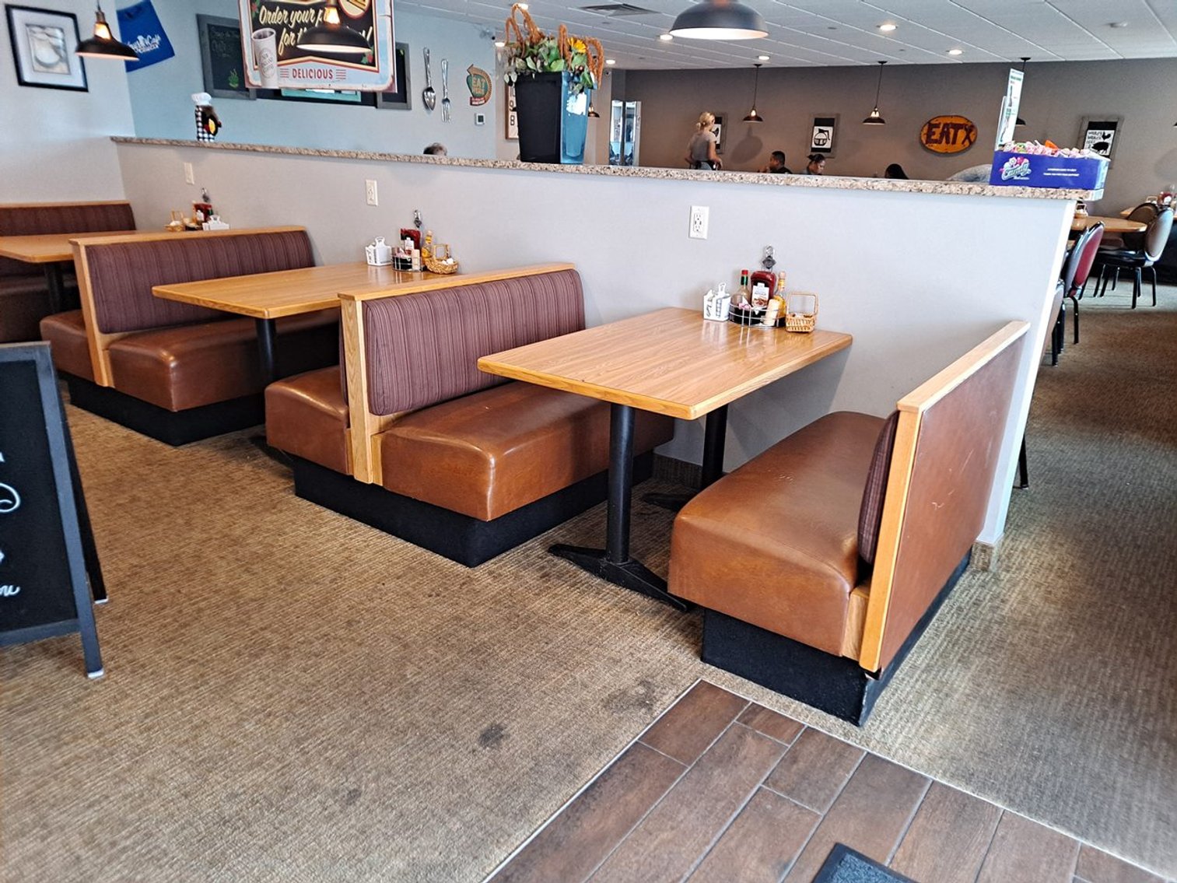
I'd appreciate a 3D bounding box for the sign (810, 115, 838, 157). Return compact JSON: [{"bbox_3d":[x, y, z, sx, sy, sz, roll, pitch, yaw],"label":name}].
[{"bbox_3d":[3.386,-4.443,12.352,0.460,0.580,0.030,15,24,33],"label":"sign"}]

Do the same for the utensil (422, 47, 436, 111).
[{"bbox_3d":[-1.465,-3.350,7.859,0.035,0.545,0.140,15,24,33],"label":"utensil"}]

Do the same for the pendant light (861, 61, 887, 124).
[{"bbox_3d":[3.858,-4.618,11.278,0.320,0.770,0.320,15,24,33],"label":"pendant light"}]

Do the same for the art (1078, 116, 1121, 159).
[{"bbox_3d":[5.902,-3.467,9.838,0.413,0.545,0.030,15,23,33],"label":"art"}]

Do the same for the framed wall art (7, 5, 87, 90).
[{"bbox_3d":[-3.398,-2.465,5.354,0.028,0.452,0.420,15,23,33],"label":"framed wall art"}]

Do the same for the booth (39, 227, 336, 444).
[{"bbox_3d":[-1.993,-0.646,4.521,1.230,0.886,1.229,15,24,33],"label":"booth"}]

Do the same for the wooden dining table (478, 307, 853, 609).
[{"bbox_3d":[0.300,0.034,3.016,0.777,0.755,1.183,15,24,33],"label":"wooden dining table"}]

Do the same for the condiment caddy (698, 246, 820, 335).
[{"bbox_3d":[0.657,-0.587,3.215,0.420,0.293,0.150,15,23,33],"label":"condiment caddy"}]

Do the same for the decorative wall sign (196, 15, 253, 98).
[{"bbox_3d":[-2.662,-2.833,6.293,0.028,0.546,0.425,15,23,33],"label":"decorative wall sign"}]

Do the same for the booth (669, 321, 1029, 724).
[{"bbox_3d":[0.828,0.129,2.610,0.587,0.895,1.241,15,23,33],"label":"booth"}]

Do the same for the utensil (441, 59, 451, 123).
[{"bbox_3d":[-1.342,-3.326,8.059,0.030,0.550,0.105,15,24,33],"label":"utensil"}]

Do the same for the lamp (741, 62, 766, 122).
[{"bbox_3d":[2.415,-4.996,12.195,0.315,0.760,0.315,15,24,33],"label":"lamp"}]

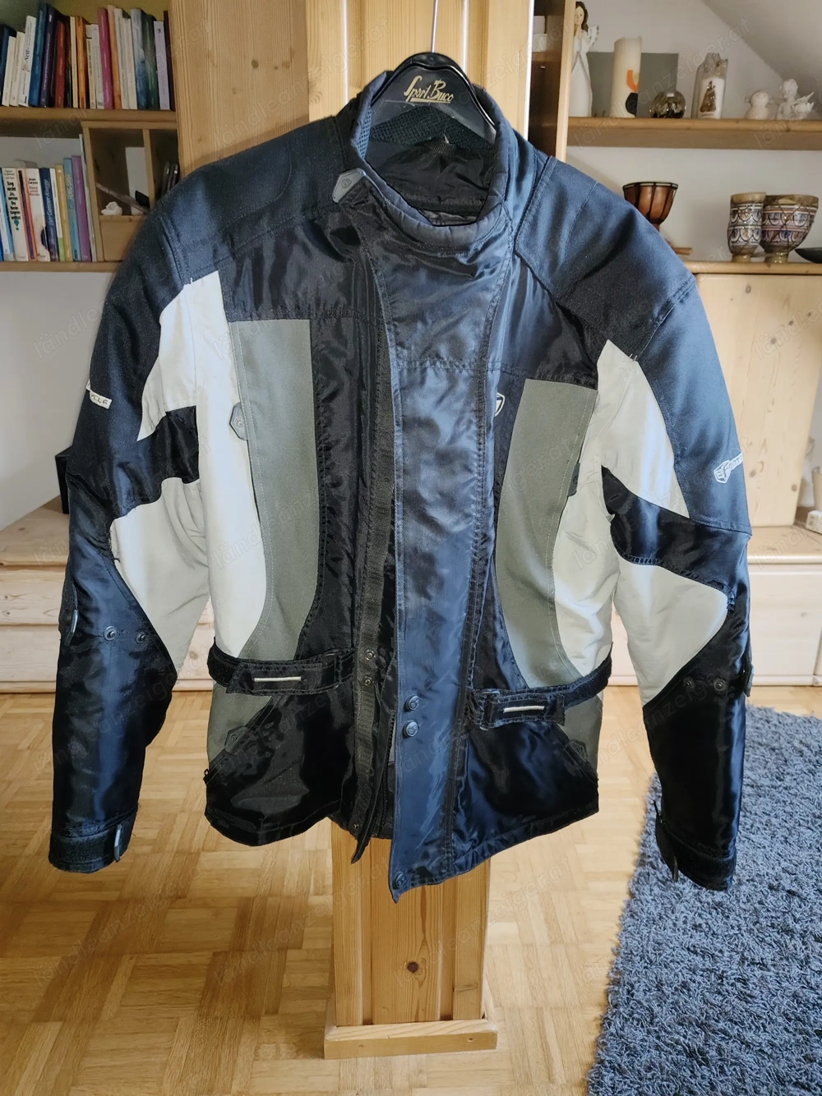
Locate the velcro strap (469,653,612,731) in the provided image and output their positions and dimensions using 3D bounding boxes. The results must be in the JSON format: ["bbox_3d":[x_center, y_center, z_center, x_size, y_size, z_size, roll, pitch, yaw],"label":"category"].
[{"bbox_3d":[0.146,0.159,0.837,0.160,0.046,0.042,-12,20,-13],"label":"velcro strap"}]

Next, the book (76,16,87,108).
[{"bbox_3d":[-0.818,-1.222,1.945,0.019,0.200,0.125,5,18,-3],"label":"book"}]

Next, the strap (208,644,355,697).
[{"bbox_3d":[-0.140,0.128,0.812,0.157,0.040,0.042,2,18,6],"label":"strap"}]

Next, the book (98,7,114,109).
[{"bbox_3d":[-0.757,-1.232,1.951,0.025,0.217,0.140,2,18,-2],"label":"book"}]

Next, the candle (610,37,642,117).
[{"bbox_3d":[0.568,-1.226,2.013,0.069,0.198,0.069,0,19,-2],"label":"candle"}]

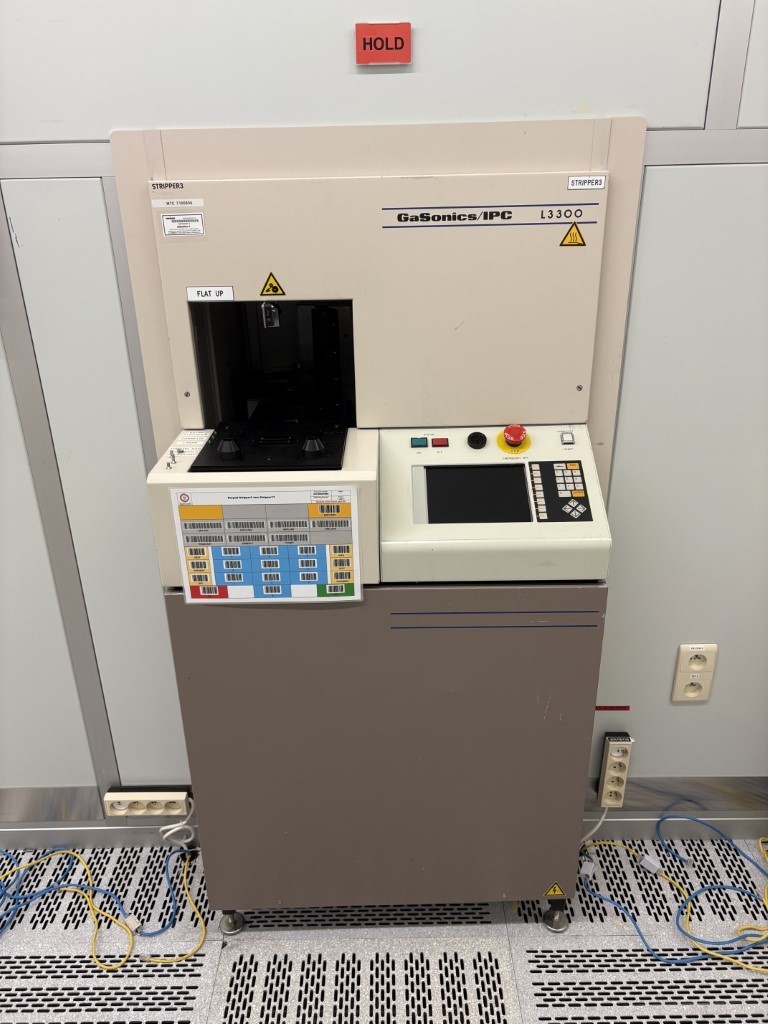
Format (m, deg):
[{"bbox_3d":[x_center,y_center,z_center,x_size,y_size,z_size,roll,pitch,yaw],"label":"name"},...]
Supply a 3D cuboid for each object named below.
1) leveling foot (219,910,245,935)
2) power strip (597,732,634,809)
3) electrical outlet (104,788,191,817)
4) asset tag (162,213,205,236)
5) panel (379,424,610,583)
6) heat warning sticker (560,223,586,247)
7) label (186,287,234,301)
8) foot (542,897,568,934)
[{"bbox_3d":[-0.329,0.869,1.660,0.054,0.065,0.054,-1,24,0],"label":"leveling foot"},{"bbox_3d":[0.536,0.604,1.789,0.051,0.198,0.041,-1,24,0],"label":"power strip"},{"bbox_3d":[-0.554,0.684,1.821,0.192,0.053,0.041,-1,24,0],"label":"electrical outlet"},{"bbox_3d":[-0.339,-0.487,1.303,0.070,0.035,0.002,-1,24,0],"label":"asset tag"},{"bbox_3d":[0.187,-0.022,1.379,0.388,0.205,0.236,-1,24,0],"label":"panel"},{"bbox_3d":[0.324,-0.473,1.310,0.045,0.039,0.002,-1,24,0],"label":"heat warning sticker"},{"bbox_3d":[-0.304,-0.383,1.348,0.081,0.023,0.002,-1,24,0],"label":"label"},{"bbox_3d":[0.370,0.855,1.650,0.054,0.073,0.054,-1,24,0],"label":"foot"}]

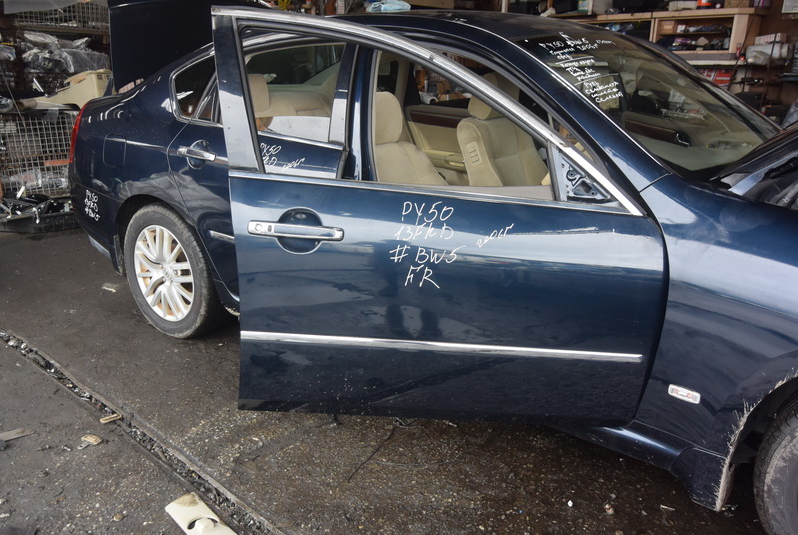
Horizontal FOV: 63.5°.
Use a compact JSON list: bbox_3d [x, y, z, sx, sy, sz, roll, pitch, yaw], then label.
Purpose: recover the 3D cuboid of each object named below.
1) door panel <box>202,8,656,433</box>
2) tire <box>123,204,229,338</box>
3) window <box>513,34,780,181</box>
[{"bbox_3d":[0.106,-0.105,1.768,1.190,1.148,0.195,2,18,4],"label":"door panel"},{"bbox_3d":[-1.068,-0.003,3.196,0.670,0.670,0.240,14,22,35],"label":"tire"},{"bbox_3d":[0.992,-0.645,2.361,0.783,0.130,1.420,44,36,20],"label":"window"}]

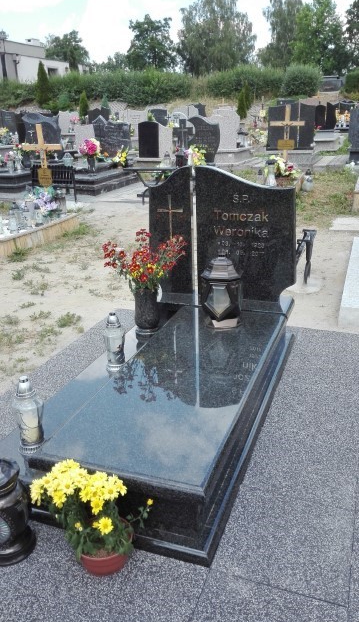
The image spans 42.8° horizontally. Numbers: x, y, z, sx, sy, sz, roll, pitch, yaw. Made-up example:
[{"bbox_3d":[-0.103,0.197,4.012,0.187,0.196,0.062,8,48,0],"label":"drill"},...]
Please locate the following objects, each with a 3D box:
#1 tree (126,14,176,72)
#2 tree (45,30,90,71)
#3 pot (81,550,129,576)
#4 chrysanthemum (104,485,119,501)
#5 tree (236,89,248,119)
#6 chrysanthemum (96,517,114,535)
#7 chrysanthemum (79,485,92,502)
[{"bbox_3d":[-3.363,-31.049,55.000,6.000,8.000,6.000,-2,20,-2],"label":"tree"},{"bbox_3d":[-14.676,-32.824,60.000,6.000,7.000,6.000,-5,20,-11],"label":"tree"},{"bbox_3d":[-0.264,0.880,1.687,0.190,0.120,0.190,-1,21,0],"label":"pot"},{"bbox_3d":[-0.236,0.633,1.593,0.049,0.050,0.038,-5,21,-11],"label":"chrysanthemum"},{"bbox_3d":[3.096,-10.196,22.500,0.620,1.580,0.620,1,21,7],"label":"tree"},{"bbox_3d":[-0.231,0.678,1.440,0.050,0.046,0.040,-5,20,-12],"label":"chrysanthemum"},{"bbox_3d":[-0.300,0.582,1.460,0.042,0.042,0.032,5,21,21],"label":"chrysanthemum"}]

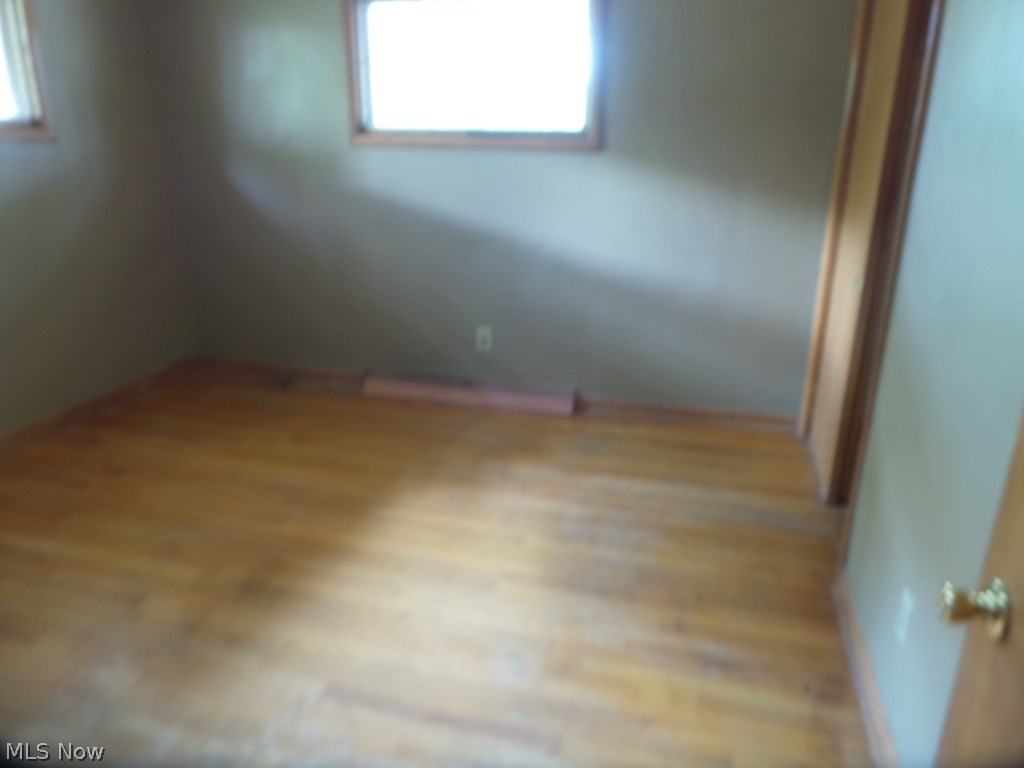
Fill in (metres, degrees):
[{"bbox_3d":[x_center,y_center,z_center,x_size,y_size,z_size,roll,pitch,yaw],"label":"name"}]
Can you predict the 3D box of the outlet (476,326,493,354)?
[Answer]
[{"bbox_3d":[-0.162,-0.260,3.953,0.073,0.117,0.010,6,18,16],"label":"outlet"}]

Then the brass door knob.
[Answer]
[{"bbox_3d":[0.552,0.267,0.818,0.063,0.064,0.064,6,18,16],"label":"brass door knob"}]

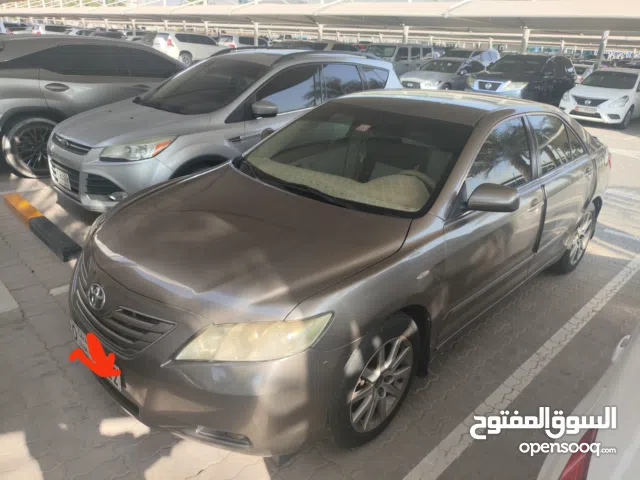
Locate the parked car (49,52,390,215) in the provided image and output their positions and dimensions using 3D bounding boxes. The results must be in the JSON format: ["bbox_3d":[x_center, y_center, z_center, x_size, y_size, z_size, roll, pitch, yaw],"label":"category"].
[{"bbox_3d":[-0.805,-1.475,5.452,1.870,1.680,4.520,22,30,36],"label":"parked car"}]

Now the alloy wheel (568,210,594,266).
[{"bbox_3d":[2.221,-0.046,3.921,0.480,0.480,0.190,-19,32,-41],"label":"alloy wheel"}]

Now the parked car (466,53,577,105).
[{"bbox_3d":[6.647,-5.237,14.812,1.960,1.780,5.000,24,31,39],"label":"parked car"}]

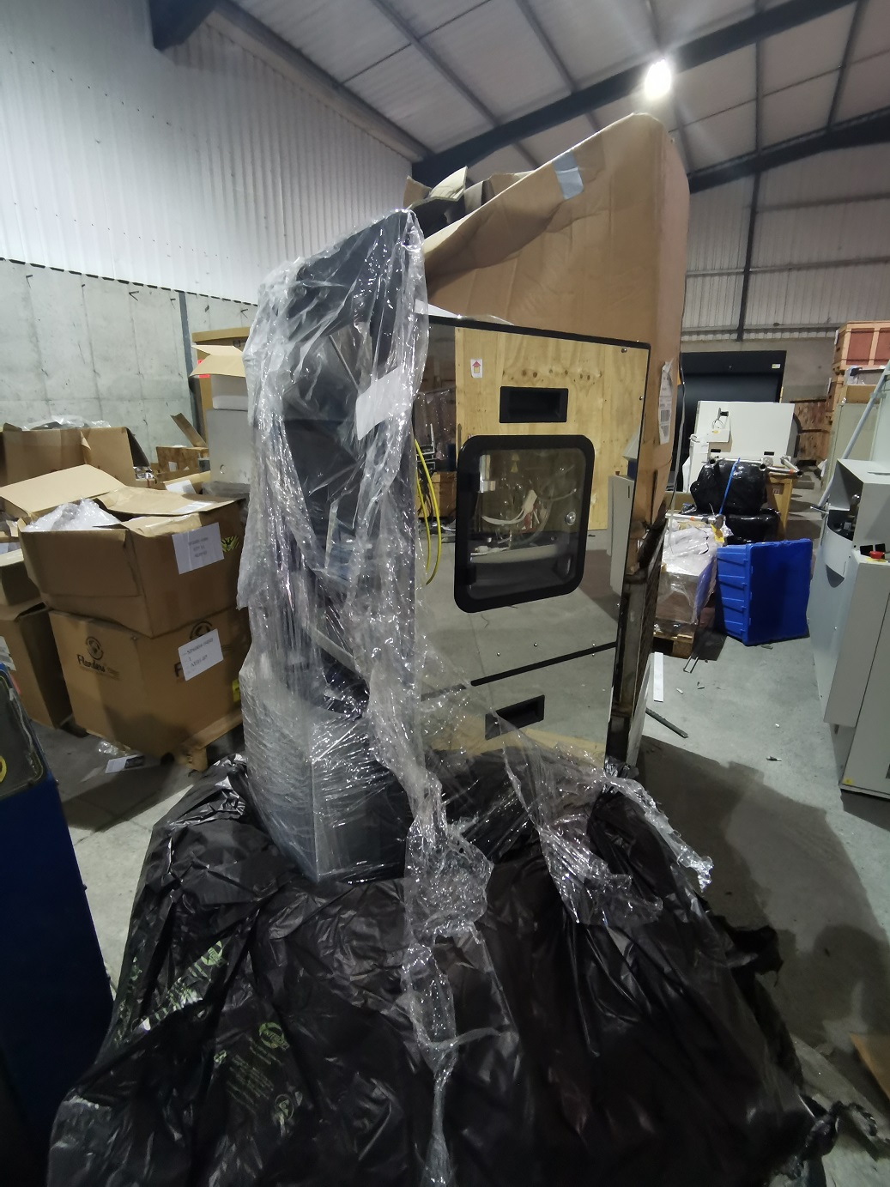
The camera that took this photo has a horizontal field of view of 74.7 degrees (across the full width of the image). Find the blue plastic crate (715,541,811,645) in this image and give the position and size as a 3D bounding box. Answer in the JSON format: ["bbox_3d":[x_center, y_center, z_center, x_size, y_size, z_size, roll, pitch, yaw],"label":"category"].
[{"bbox_3d":[1.950,-0.028,3.615,0.420,0.600,0.330,-5,9,-9],"label":"blue plastic crate"}]

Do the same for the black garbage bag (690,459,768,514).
[{"bbox_3d":[2.229,-0.825,4.550,0.540,0.390,0.460,9,20,26],"label":"black garbage bag"}]

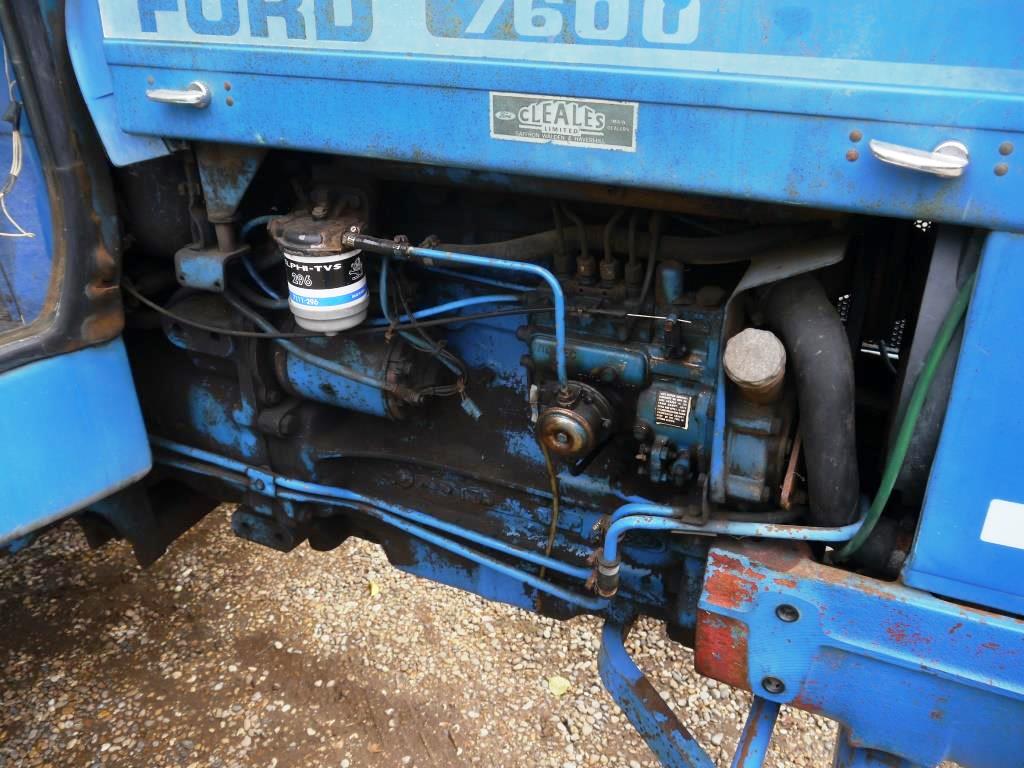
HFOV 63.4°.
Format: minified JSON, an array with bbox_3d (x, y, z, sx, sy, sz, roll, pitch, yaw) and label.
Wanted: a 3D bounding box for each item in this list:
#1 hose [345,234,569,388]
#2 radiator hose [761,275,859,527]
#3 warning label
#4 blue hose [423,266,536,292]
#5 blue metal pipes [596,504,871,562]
[{"bbox_3d":[-0.062,-0.079,0.889,0.263,0.144,0.032,10,30,20],"label":"hose"},{"bbox_3d":[0.346,0.029,0.967,0.160,0.315,0.085,10,30,20],"label":"radiator hose"},{"bbox_3d":[0.168,0.028,0.864,0.037,0.040,0.002,10,30,20],"label":"warning label"},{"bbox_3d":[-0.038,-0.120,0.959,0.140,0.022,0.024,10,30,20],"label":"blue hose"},{"bbox_3d":[0.230,0.157,0.872,0.248,0.090,0.080,10,30,20],"label":"blue metal pipes"}]

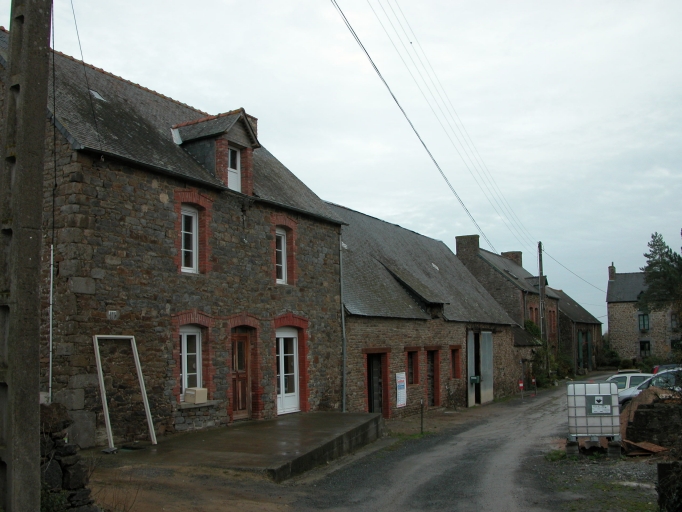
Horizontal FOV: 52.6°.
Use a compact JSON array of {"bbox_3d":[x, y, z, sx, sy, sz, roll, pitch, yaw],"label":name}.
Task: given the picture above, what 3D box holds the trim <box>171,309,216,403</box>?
[{"bbox_3d":[-3.079,2.017,14.115,0.260,1.880,1.374,-5,-8,29],"label":"trim"}]

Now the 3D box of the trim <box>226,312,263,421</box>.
[{"bbox_3d":[-2.231,2.480,15.559,0.260,2.425,1.324,-5,-8,29],"label":"trim"}]

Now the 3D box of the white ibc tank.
[{"bbox_3d":[5.194,3.139,14.284,1.000,1.130,1.150,-3,-8,15],"label":"white ibc tank"}]

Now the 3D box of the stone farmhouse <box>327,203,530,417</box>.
[{"bbox_3d":[1.941,2.403,29.781,7.250,7.800,19.700,-5,-8,29],"label":"stone farmhouse"}]

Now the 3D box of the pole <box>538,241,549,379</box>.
[{"bbox_3d":[12.569,3.327,42.500,0.300,8.382,0.300,-5,-8,29],"label":"pole"}]

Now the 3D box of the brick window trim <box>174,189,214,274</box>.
[{"bbox_3d":[-3.140,-0.510,14.420,0.260,1.839,1.233,-5,-8,29],"label":"brick window trim"}]

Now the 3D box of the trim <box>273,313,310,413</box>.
[{"bbox_3d":[-1.293,2.682,17.205,0.260,2.506,1.677,-5,-8,29],"label":"trim"}]

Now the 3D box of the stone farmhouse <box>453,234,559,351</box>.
[{"bbox_3d":[10.185,3.721,45.926,6.900,8.950,9.800,-5,-8,29],"label":"stone farmhouse"}]

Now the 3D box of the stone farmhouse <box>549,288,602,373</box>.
[{"bbox_3d":[17.326,6.194,58.516,6.900,7.350,12.500,-5,-8,29],"label":"stone farmhouse"}]

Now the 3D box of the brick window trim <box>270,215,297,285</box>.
[{"bbox_3d":[-1.489,-0.163,17.320,0.260,1.880,1.213,-5,-8,29],"label":"brick window trim"}]

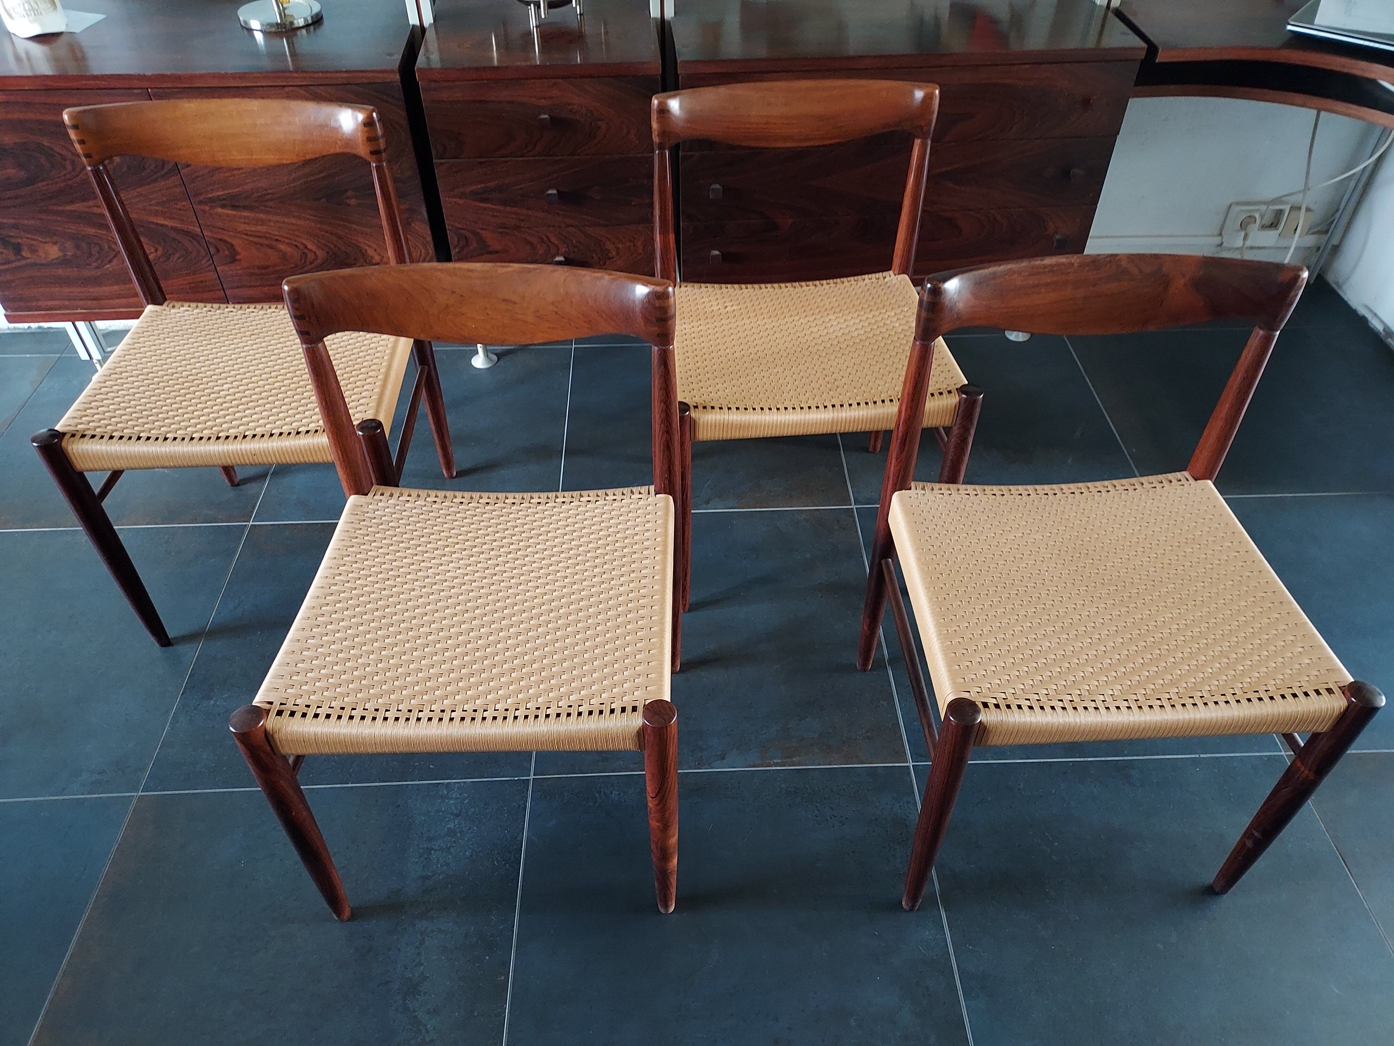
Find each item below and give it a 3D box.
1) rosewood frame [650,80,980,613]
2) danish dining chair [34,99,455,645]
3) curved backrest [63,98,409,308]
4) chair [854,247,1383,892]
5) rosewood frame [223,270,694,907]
[{"bbox_3d":[0.181,-0.290,1.692,0.501,0.766,0.491,-4,45,-4],"label":"rosewood frame"},{"bbox_3d":[-0.733,-0.231,1.630,0.501,0.766,0.491,-2,45,-2],"label":"danish dining chair"},{"bbox_3d":[-0.745,-0.532,1.626,0.475,0.331,0.089,-2,45,-2],"label":"curved backrest"},{"bbox_3d":[0.520,0.107,1.288,0.501,0.766,0.491,-2,45,-2],"label":"chair"},{"bbox_3d":[-0.265,0.120,1.273,0.501,0.766,0.491,1,44,0],"label":"rosewood frame"}]

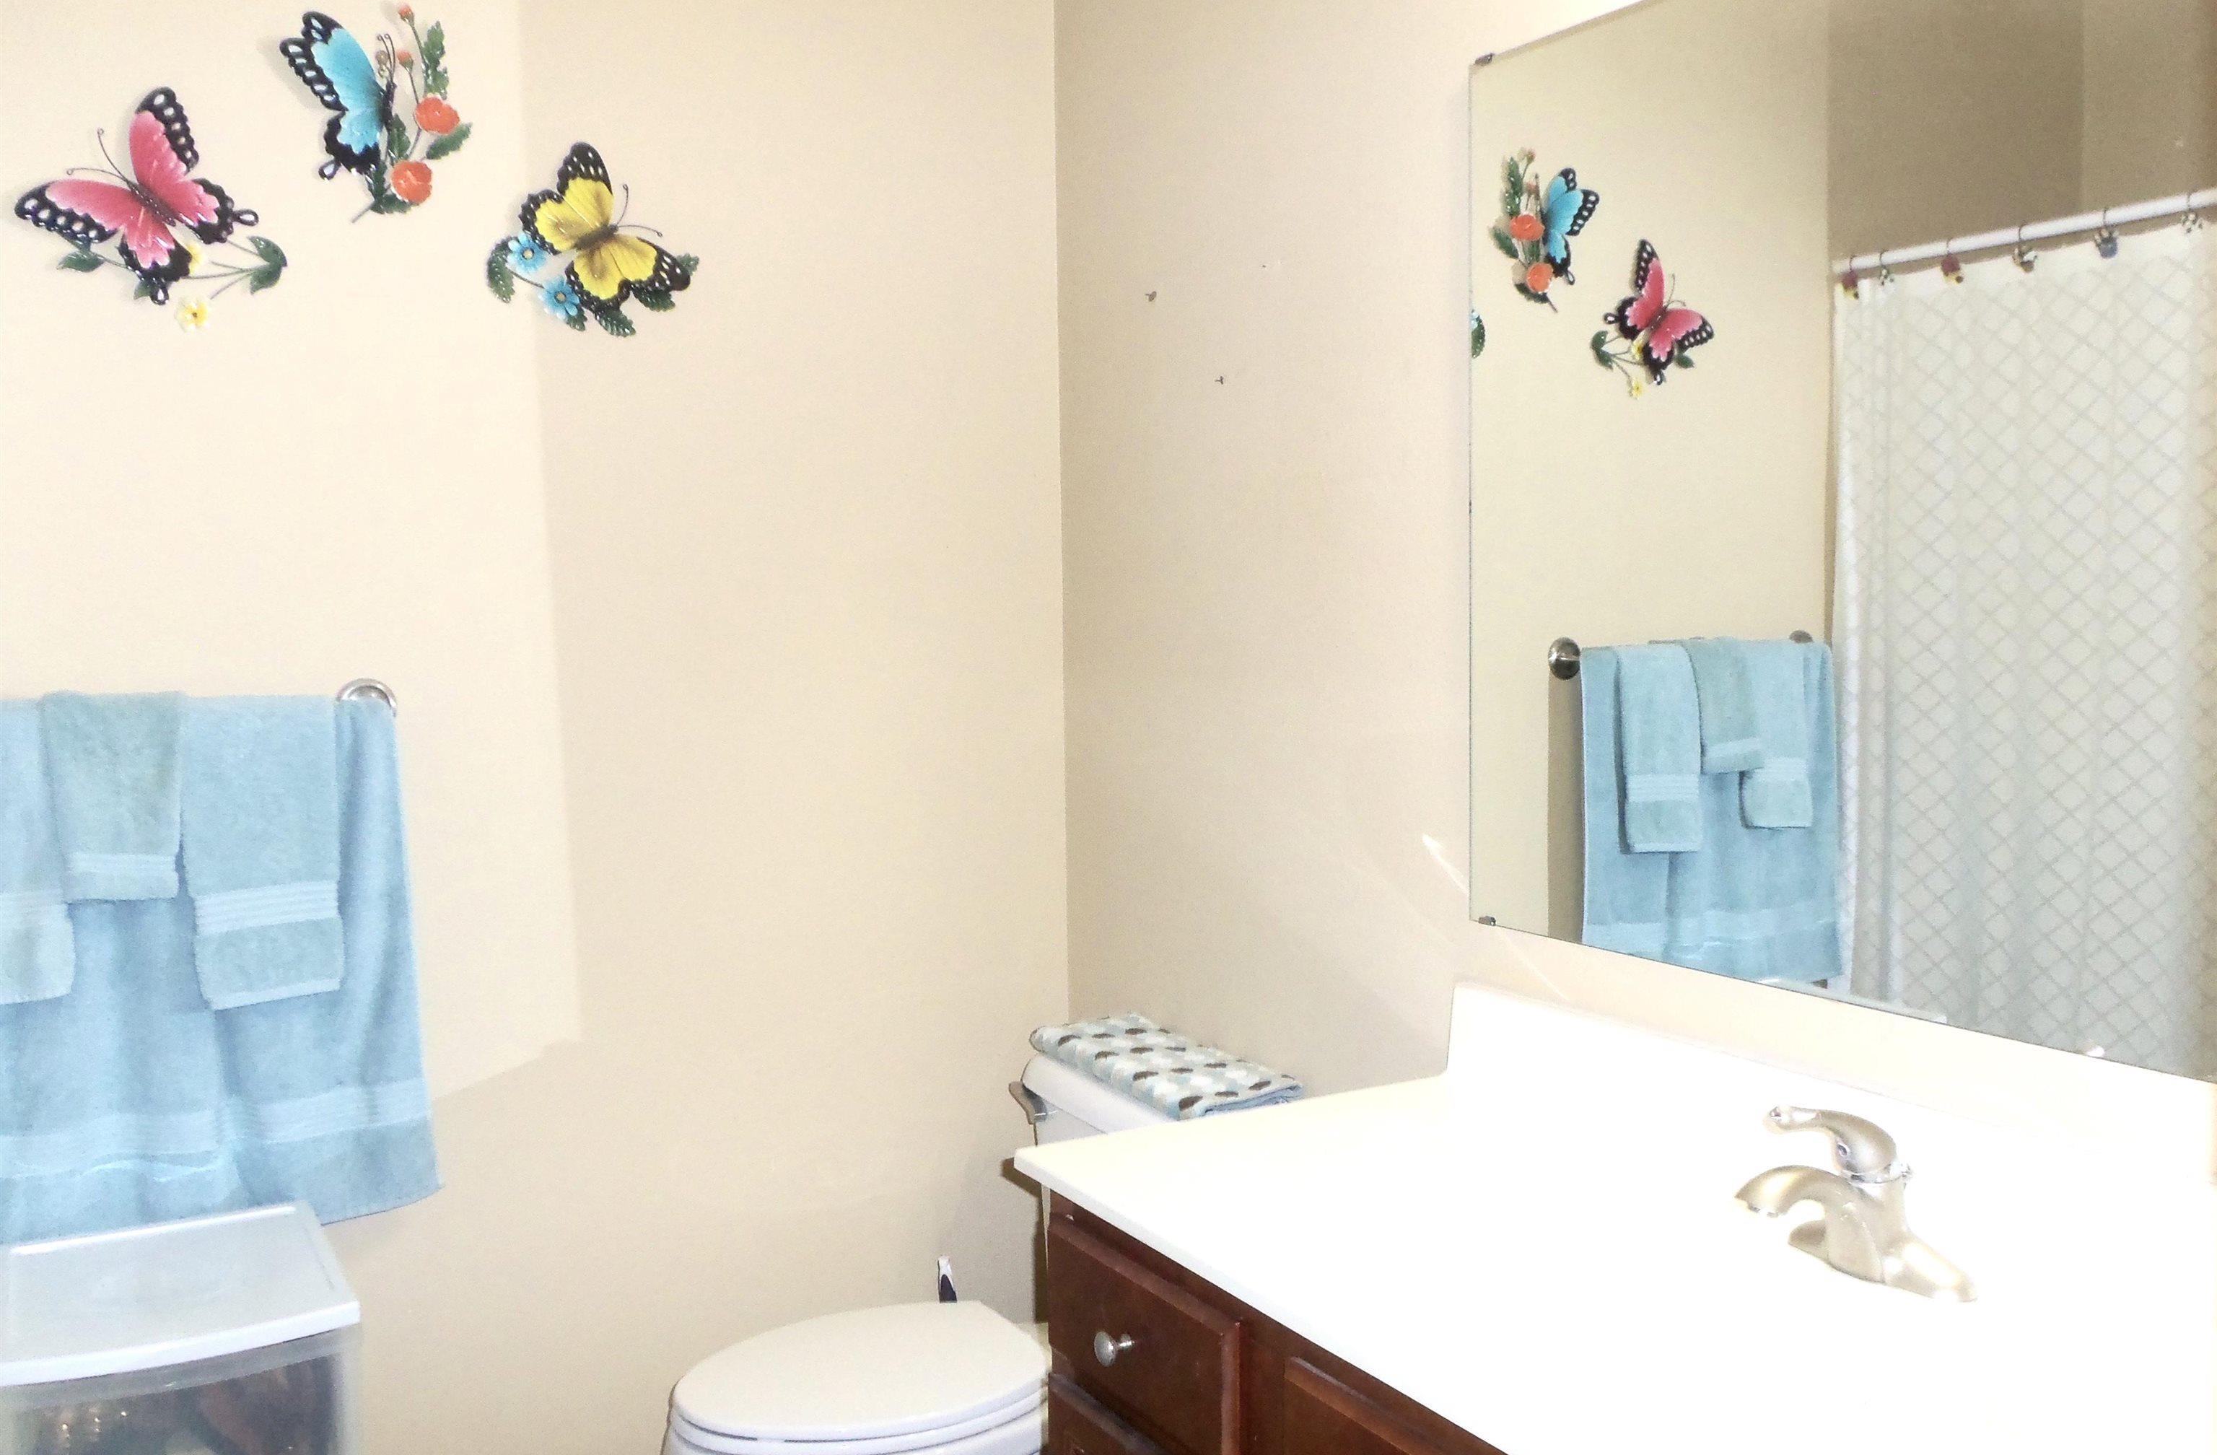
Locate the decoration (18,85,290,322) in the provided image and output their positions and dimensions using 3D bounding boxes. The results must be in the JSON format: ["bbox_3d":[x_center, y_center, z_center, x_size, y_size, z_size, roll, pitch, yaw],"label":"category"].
[{"bbox_3d":[-1.101,-0.601,2.070,0.278,0.276,0.048,-3,5,-30],"label":"decoration"}]

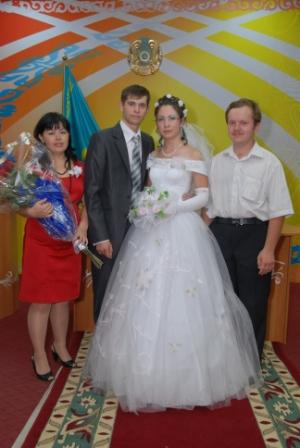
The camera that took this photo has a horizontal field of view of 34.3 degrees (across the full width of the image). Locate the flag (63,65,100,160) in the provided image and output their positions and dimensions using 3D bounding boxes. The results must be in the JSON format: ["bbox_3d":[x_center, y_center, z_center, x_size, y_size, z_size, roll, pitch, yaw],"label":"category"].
[{"bbox_3d":[-0.570,-0.734,4.440,0.450,1.350,0.280,-2,10,-10],"label":"flag"}]

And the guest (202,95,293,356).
[{"bbox_3d":[0.635,0.061,3.176,0.550,1.710,0.360,4,10,20],"label":"guest"}]

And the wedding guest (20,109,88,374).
[{"bbox_3d":[-0.605,0.129,3.045,0.420,1.620,0.420,-3,10,-18],"label":"wedding guest"}]

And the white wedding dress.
[{"bbox_3d":[0.145,0.269,2.968,1.050,1.370,0.950,2,10,14],"label":"white wedding dress"}]

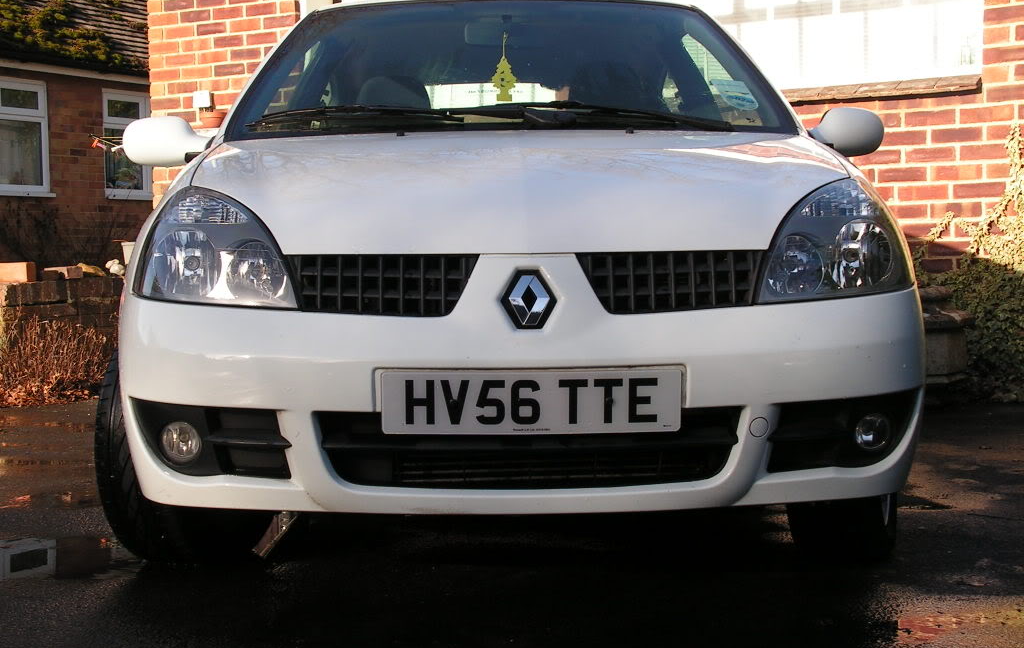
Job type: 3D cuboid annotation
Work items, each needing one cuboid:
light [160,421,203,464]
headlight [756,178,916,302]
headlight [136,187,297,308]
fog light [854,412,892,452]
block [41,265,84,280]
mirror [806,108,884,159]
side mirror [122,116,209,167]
[{"bbox_3d":[-0.618,0.221,3.040,0.077,0.080,0.055,-1,2,-1],"label":"light"},{"bbox_3d":[0.608,-0.155,3.085,0.345,0.235,0.310,-1,2,-1],"label":"headlight"},{"bbox_3d":[-0.552,-0.144,3.060,0.350,0.235,0.310,-1,2,-1],"label":"headlight"},{"bbox_3d":[0.680,0.205,3.070,0.073,0.078,0.055,-1,2,-1],"label":"fog light"},{"bbox_3d":[-2.511,-0.285,9.100,0.215,0.068,0.105,1,3,35],"label":"block"},{"bbox_3d":[0.847,-0.489,4.130,0.200,0.130,0.125,-1,2,-1],"label":"mirror"},{"bbox_3d":[-0.871,-0.459,4.090,0.212,0.127,0.125,-1,2,-1],"label":"side mirror"}]

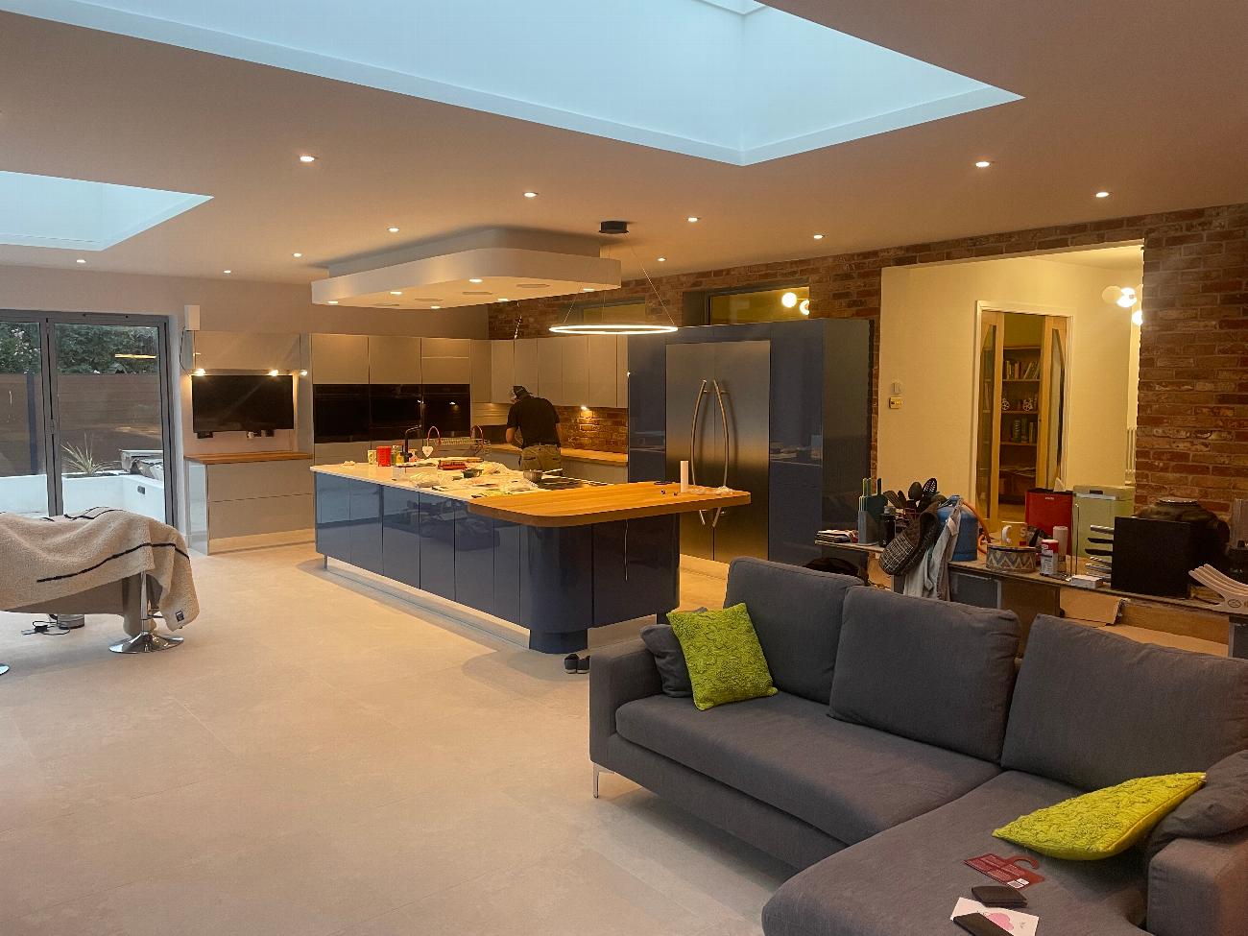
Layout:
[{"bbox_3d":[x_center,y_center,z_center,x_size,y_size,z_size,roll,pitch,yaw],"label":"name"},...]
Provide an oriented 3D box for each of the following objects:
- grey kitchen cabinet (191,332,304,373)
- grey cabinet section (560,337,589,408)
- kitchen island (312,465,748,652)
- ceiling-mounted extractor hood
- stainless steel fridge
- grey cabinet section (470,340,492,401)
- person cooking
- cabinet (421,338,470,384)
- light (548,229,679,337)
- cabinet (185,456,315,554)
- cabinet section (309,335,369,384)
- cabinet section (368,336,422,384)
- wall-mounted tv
[{"bbox_3d":[-3.812,-1.166,9.394,1.010,0.362,0.370,-4,7,-40],"label":"grey kitchen cabinet"},{"bbox_3d":[-0.373,-1.019,9.889,0.340,0.717,0.465,-4,7,-39],"label":"grey cabinet section"},{"bbox_3d":[-0.932,0.537,7.283,1.690,0.905,3.690,-4,7,-40],"label":"kitchen island"},{"bbox_3d":[-1.370,-1.530,7.461,1.110,0.335,2.930,-4,7,-40],"label":"ceiling-mounted extractor hood"},{"bbox_3d":[0.967,-0.130,8.015,0.650,1.850,1.172,-4,7,-40],"label":"stainless steel fridge"},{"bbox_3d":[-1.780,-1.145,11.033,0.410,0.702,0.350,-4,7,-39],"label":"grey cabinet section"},{"bbox_3d":[-0.875,-0.017,9.364,0.580,1.620,0.580,0,5,-3],"label":"person cooking"},{"bbox_3d":[-2.156,-1.195,10.578,0.605,0.497,0.590,-4,7,-40],"label":"cabinet"},{"bbox_3d":[-0.063,-1.197,5.972,0.824,0.670,0.824,0,5,0],"label":"light"},{"bbox_3d":[-3.736,0.330,9.408,1.050,0.900,0.668,-4,7,-40],"label":"cabinet"},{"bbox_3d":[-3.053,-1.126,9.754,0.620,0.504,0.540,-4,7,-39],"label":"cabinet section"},{"bbox_3d":[-2.581,-1.161,10.141,0.603,0.504,0.540,-4,7,-39],"label":"cabinet section"},{"bbox_3d":[-3.841,-0.655,9.525,0.990,0.560,0.070,-4,7,-40],"label":"wall-mounted tv"}]

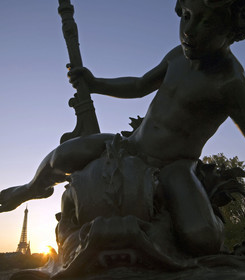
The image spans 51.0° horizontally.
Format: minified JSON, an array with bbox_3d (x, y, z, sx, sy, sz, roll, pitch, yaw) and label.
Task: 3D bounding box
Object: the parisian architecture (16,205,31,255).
[{"bbox_3d":[-510.641,494.006,1341.741,125.000,327.000,125.000,15,-32,-36],"label":"parisian architecture"}]

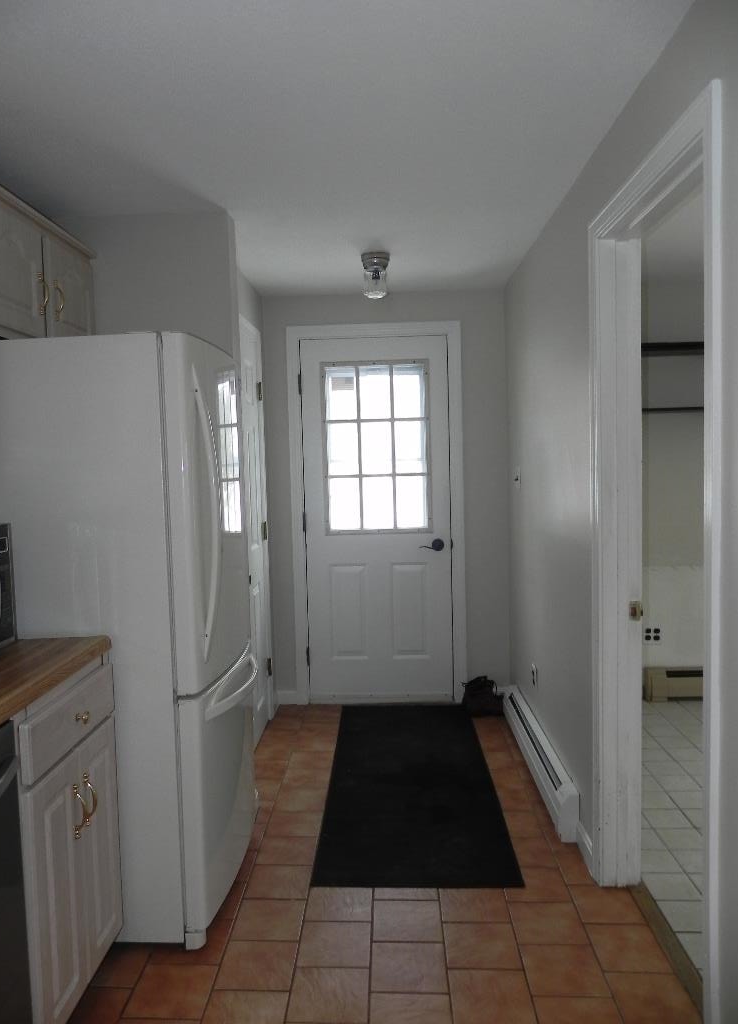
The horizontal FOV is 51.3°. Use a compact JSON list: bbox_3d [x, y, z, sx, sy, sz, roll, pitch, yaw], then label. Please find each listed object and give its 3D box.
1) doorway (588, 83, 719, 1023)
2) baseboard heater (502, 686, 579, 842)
[{"bbox_3d":[0.759,0.185,1.968,0.144,2.058,0.920,-1,4,2],"label":"doorway"},{"bbox_3d":[0.731,1.038,3.406,0.072,0.180,1.390,-1,4,2],"label":"baseboard heater"}]

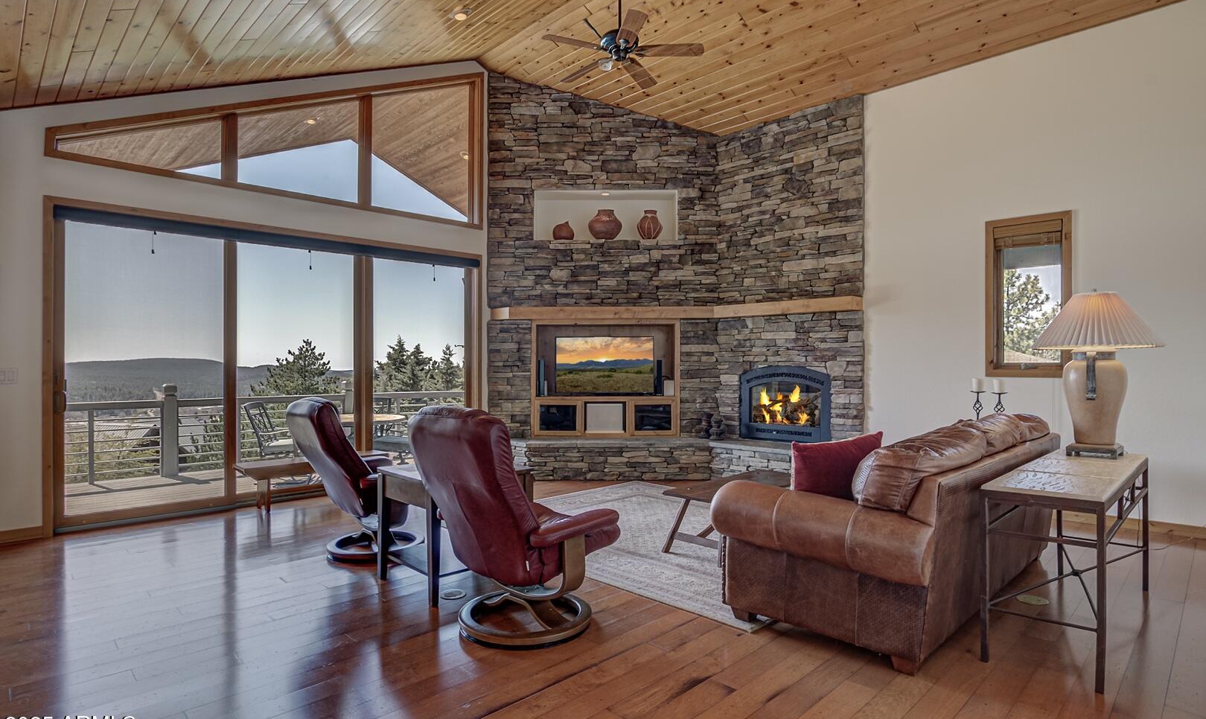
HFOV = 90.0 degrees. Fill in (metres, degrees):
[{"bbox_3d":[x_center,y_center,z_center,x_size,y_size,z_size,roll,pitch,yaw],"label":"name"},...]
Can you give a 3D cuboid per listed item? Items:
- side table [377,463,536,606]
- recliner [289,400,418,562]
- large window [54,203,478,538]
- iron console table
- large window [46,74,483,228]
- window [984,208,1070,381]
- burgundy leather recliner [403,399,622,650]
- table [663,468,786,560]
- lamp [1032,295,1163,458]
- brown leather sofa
[{"bbox_3d":[-0.859,0.980,3.569,0.660,0.640,0.640,0,0,44],"label":"side table"},{"bbox_3d":[-1.590,0.760,4.153,0.870,1.080,0.800,0,0,-43],"label":"recliner"},{"bbox_3d":[-2.764,0.060,5.699,3.700,2.480,0.150,0,0,-44],"label":"large window"},{"bbox_3d":[2.343,0.927,2.987,1.550,0.745,0.415,0,0,-44],"label":"iron console table"},{"bbox_3d":[-2.753,-2.393,5.709,3.730,1.815,0.140,0,0,-44],"label":"large window"},{"bbox_3d":[3.596,-0.523,5.097,0.600,1.357,0.120,0,0,43],"label":"window"},{"bbox_3d":[-0.406,0.760,3.017,0.800,1.080,0.870,0,0,44],"label":"burgundy leather recliner"},{"bbox_3d":[1.025,1.090,4.218,1.200,0.420,0.580,0,0,-44],"label":"table"},{"bbox_3d":[2.800,0.085,3.420,0.570,0.940,0.570,0,0,-44],"label":"lamp"},{"bbox_3d":[1.813,0.840,3.599,2.380,0.920,1.060,0,0,-44],"label":"brown leather sofa"}]

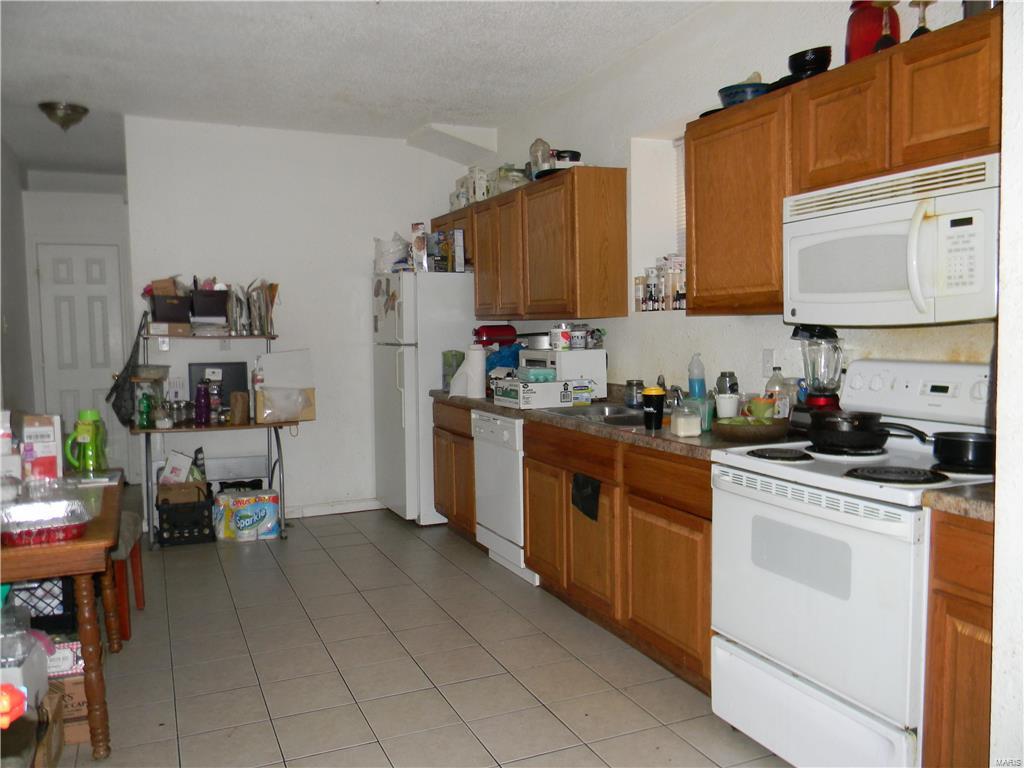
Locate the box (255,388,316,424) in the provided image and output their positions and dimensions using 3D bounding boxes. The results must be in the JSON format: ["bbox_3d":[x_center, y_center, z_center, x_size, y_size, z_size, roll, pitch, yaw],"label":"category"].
[{"bbox_3d":[-1.452,0.130,5.270,0.365,0.205,0.280,-3,5,-24],"label":"box"}]

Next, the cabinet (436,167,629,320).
[{"bbox_3d":[0.008,-0.792,5.284,0.315,0.765,2.230,-3,5,-24],"label":"cabinet"}]

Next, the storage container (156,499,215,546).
[{"bbox_3d":[-2.128,0.867,5.419,0.335,0.285,0.330,-2,4,-21],"label":"storage container"}]

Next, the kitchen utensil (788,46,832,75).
[{"bbox_3d":[1.035,-1.118,2.872,0.152,0.080,0.152,-3,4,-24],"label":"kitchen utensil"}]

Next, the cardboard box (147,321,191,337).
[{"bbox_3d":[-2.205,-0.355,5.344,0.270,0.096,0.220,-3,5,-24],"label":"cardboard box"}]

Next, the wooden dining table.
[{"bbox_3d":[-1.776,0.789,2.861,0.800,0.720,1.320,-3,5,-24],"label":"wooden dining table"}]

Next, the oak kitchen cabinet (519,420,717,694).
[{"bbox_3d":[0.641,0.647,3.581,0.620,0.888,1.486,-3,4,-24],"label":"oak kitchen cabinet"}]

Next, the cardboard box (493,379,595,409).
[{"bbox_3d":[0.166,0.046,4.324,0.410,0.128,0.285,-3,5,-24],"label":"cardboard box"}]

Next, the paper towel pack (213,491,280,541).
[{"bbox_3d":[-1.739,0.859,5.448,0.370,0.285,0.270,-3,4,-26],"label":"paper towel pack"}]

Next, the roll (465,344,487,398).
[{"bbox_3d":[-0.213,-0.073,4.830,0.128,0.305,0.128,-1,4,0],"label":"roll"}]

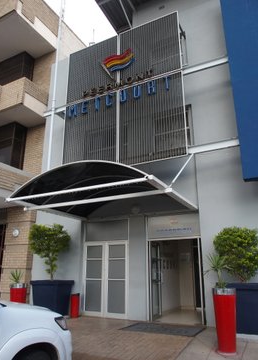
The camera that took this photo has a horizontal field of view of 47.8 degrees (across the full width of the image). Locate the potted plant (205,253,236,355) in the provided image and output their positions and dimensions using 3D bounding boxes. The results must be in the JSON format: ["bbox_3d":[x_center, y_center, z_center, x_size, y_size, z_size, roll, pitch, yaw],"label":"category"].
[{"bbox_3d":[1.676,2.149,5.202,0.533,1.614,0.517,-9,-19,25],"label":"potted plant"}]

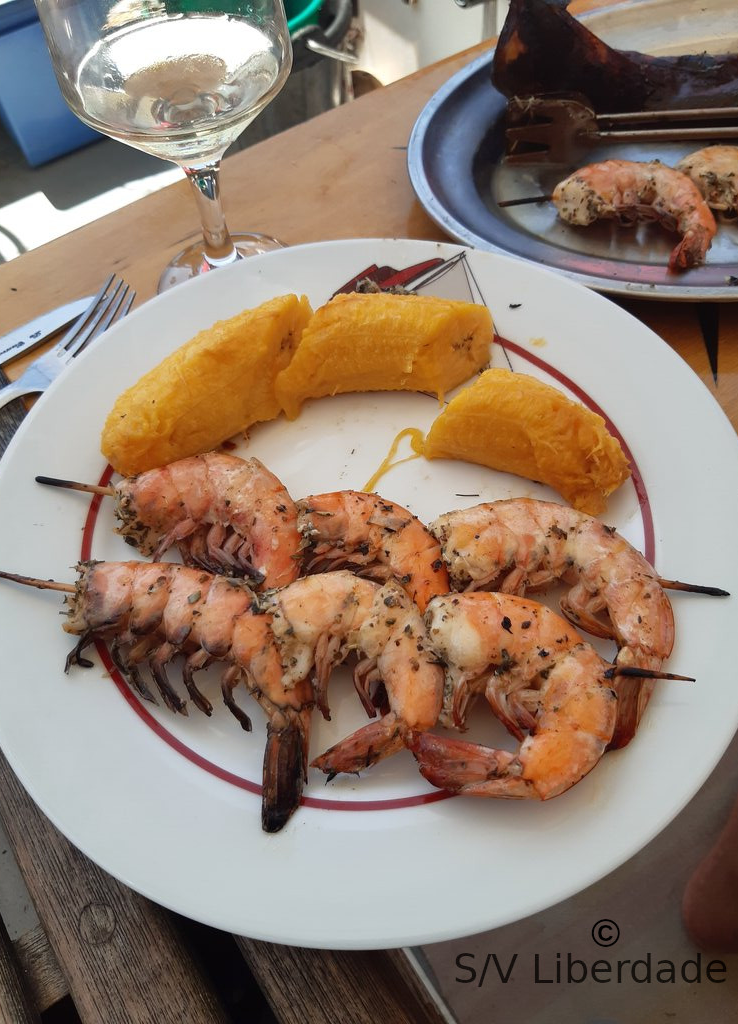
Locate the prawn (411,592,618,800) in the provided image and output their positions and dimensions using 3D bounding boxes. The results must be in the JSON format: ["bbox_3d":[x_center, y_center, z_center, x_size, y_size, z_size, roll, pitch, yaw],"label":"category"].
[{"bbox_3d":[0.042,0.051,0.221,0.057,0.025,0.058,5,59,7],"label":"prawn"}]

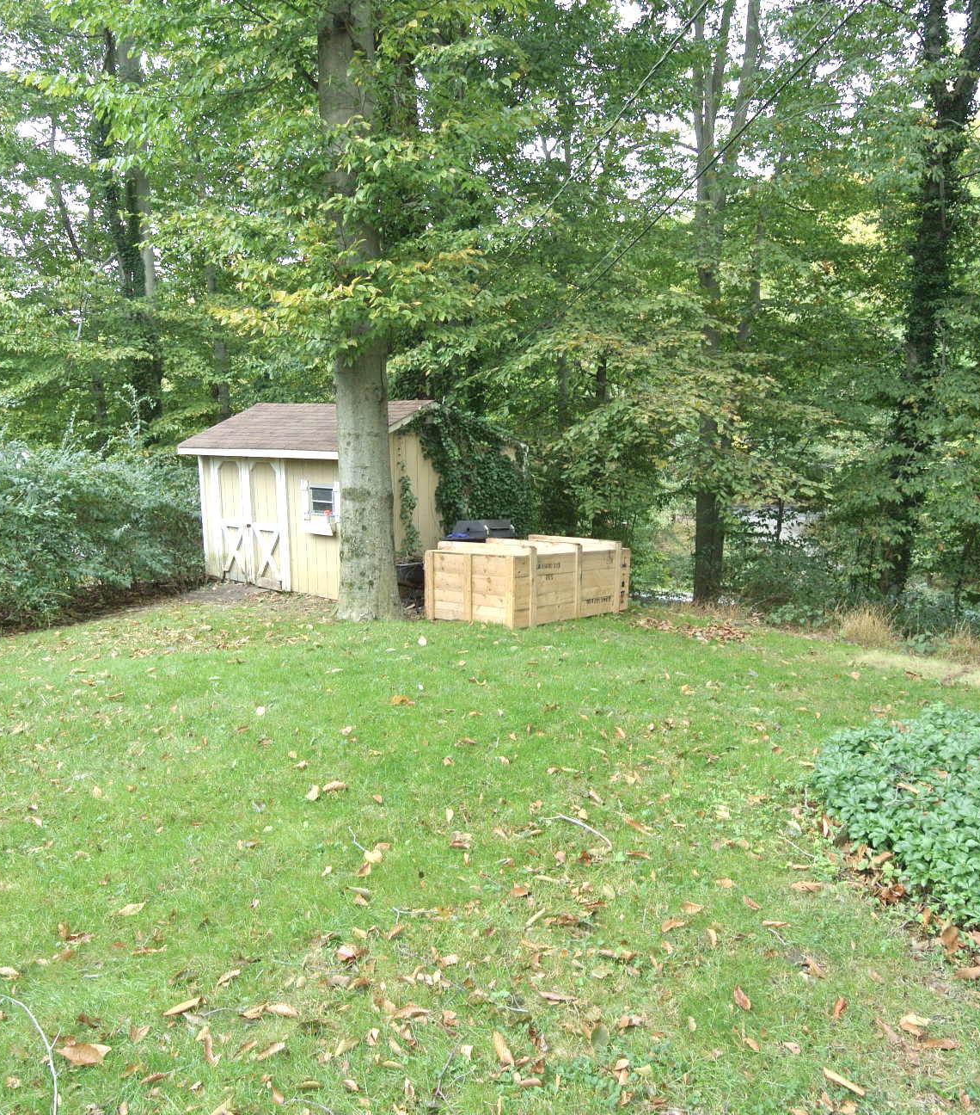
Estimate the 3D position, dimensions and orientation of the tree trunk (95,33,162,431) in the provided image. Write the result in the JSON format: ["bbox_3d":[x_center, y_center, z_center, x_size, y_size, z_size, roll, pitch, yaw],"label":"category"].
[{"bbox_3d":[-7.871,-6.995,18.279,0.800,8.599,0.700,-1,10,0],"label":"tree trunk"}]

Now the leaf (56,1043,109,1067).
[{"bbox_3d":[-0.998,1.215,2.046,0.131,0.020,0.055,0,6,3],"label":"leaf"}]

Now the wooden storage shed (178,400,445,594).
[{"bbox_3d":[-2.084,-1.035,12.696,3.847,2.603,3.452,7,12,38],"label":"wooden storage shed"}]

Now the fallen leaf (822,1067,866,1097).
[{"bbox_3d":[0.821,1.214,1.933,0.030,0.020,0.099,-5,8,-38],"label":"fallen leaf"}]

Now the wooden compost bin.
[{"bbox_3d":[0.522,0.270,10.224,1.272,0.856,2.440,3,4,39],"label":"wooden compost bin"}]

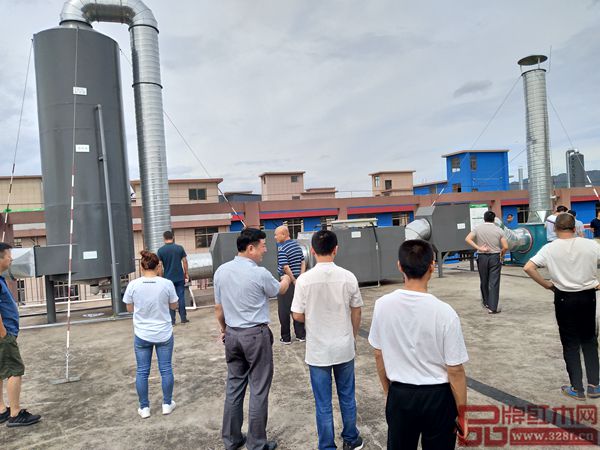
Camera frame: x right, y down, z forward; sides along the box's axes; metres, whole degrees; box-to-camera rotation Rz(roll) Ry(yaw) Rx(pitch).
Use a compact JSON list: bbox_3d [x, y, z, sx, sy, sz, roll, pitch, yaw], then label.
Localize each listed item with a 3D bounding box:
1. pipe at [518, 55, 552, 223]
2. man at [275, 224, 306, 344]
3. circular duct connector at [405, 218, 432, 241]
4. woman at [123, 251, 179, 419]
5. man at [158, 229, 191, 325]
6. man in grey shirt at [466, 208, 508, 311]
[{"bbox_3d":[6.806,-2.437,12.940,0.740,4.700,0.740,-3,1,18],"label":"pipe"},{"bbox_3d":[-0.121,0.842,6.540,0.500,1.700,0.380,-5,2,-44],"label":"man"},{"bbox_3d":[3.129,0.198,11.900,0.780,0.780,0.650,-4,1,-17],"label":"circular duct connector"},{"bbox_3d":[-1.437,1.037,4.381,0.500,1.570,0.360,-4,1,-13],"label":"woman"},{"bbox_3d":[-2.291,0.937,8.230,0.540,1.690,0.360,-4,1,-14],"label":"man"},{"bbox_3d":[3.129,0.622,7.600,0.660,1.700,0.400,-3,1,18],"label":"man in grey shirt"}]

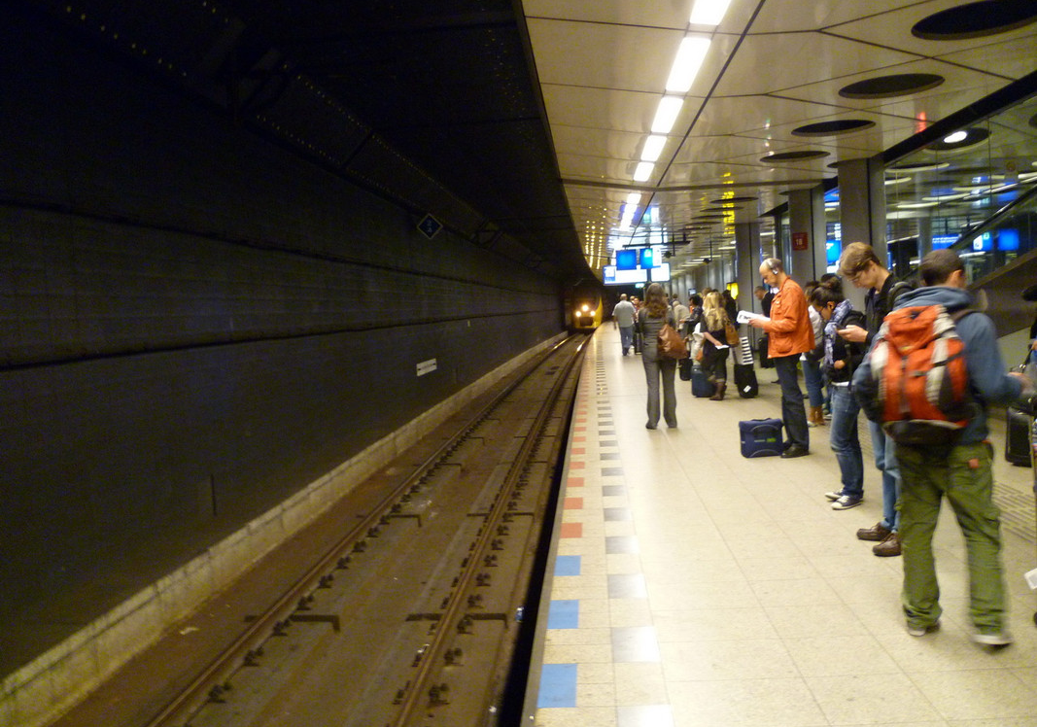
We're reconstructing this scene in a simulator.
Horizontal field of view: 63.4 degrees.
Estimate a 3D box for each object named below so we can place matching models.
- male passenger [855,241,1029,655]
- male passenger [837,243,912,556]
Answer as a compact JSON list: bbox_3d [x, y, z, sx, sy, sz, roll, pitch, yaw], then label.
[{"bbox_3d":[1.865,0.351,3.700,0.640,1.690,0.560,-1,5,42],"label":"male passenger"},{"bbox_3d":[2.178,0.192,5.040,0.520,1.800,0.500,-4,4,-8],"label":"male passenger"}]

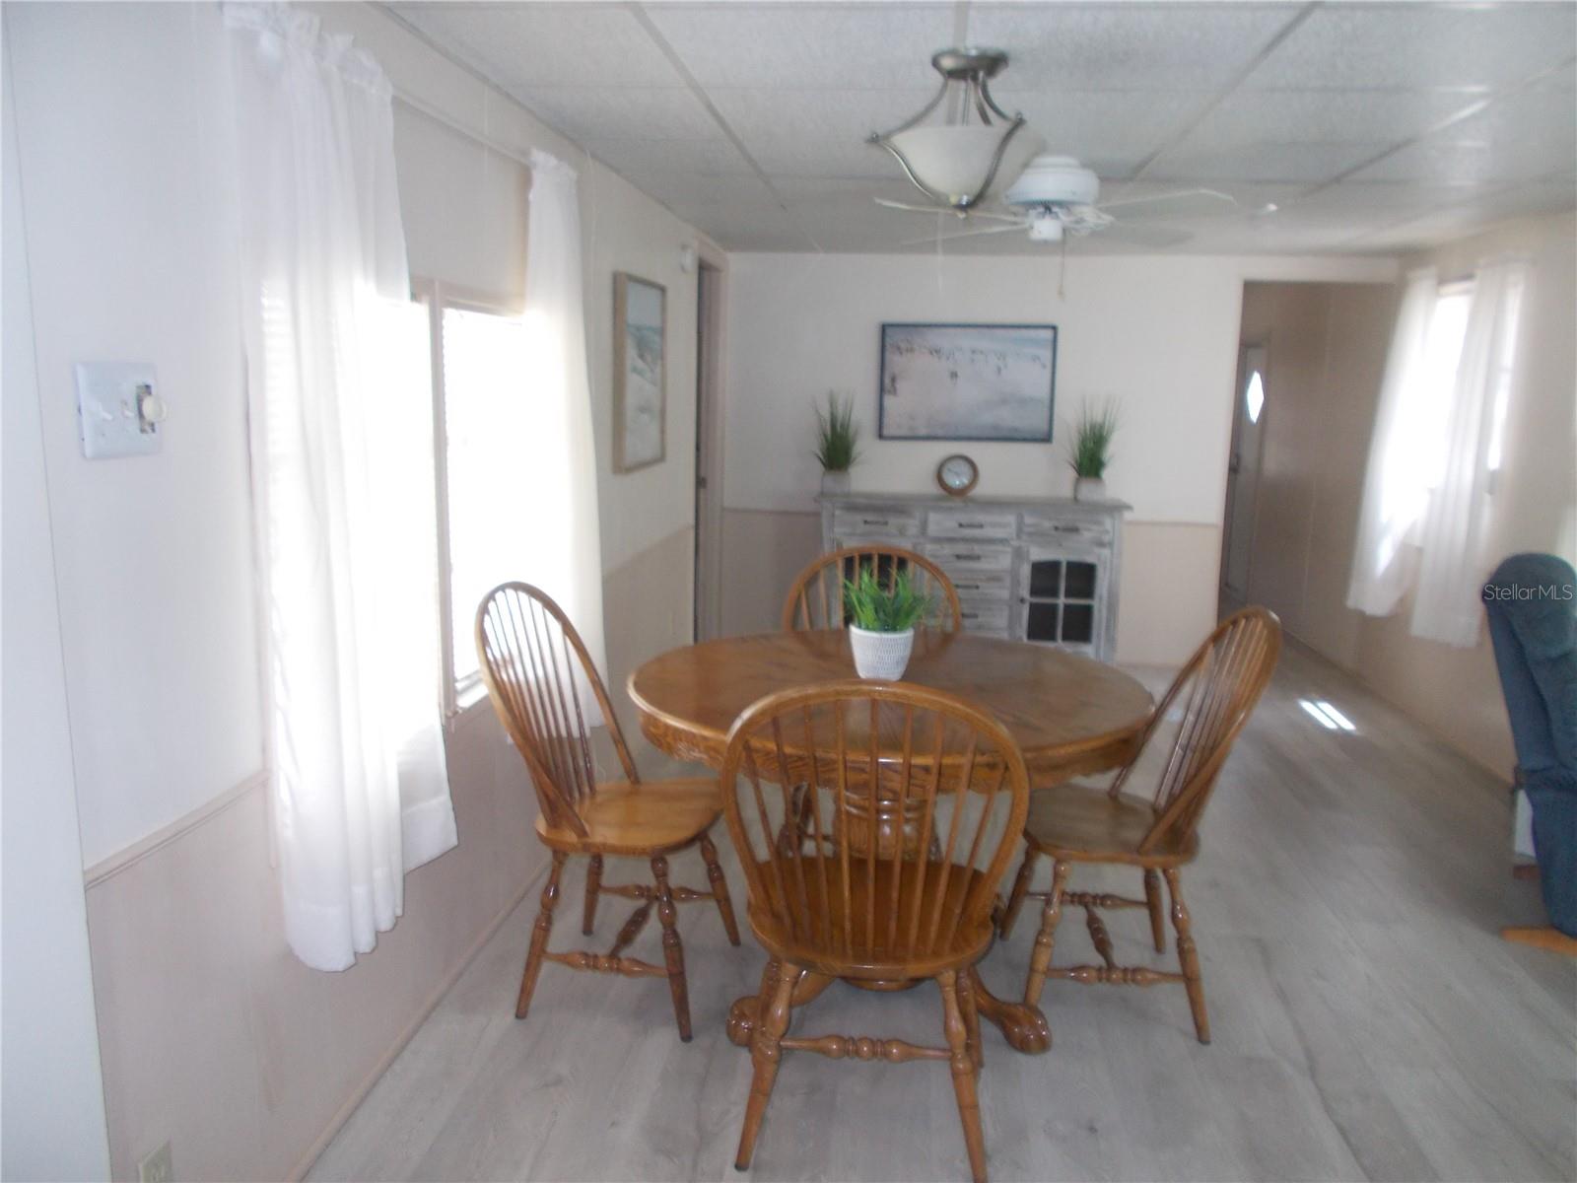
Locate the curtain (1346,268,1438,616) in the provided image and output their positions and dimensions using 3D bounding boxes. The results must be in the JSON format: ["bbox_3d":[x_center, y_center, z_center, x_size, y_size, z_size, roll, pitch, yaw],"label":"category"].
[{"bbox_3d":[2.813,-0.670,5.525,0.131,1.573,0.507,2,10,6],"label":"curtain"}]

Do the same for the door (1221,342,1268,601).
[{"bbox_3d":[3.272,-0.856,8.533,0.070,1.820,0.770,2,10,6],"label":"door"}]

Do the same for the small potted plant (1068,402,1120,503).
[{"bbox_3d":[1.551,-0.714,6.017,0.245,0.520,0.220,2,10,6],"label":"small potted plant"}]

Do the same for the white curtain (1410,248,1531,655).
[{"bbox_3d":[2.746,-0.533,4.786,0.131,1.537,0.536,2,10,6],"label":"white curtain"}]

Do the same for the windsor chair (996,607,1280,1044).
[{"bbox_3d":[0.833,0.498,2.848,0.573,0.980,0.529,2,10,4],"label":"windsor chair"}]

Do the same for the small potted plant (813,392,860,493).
[{"bbox_3d":[0.254,-0.777,6.145,0.235,0.535,0.210,2,10,6],"label":"small potted plant"}]

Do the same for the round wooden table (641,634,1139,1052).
[{"bbox_3d":[0.233,0.594,2.910,1.235,0.765,1.235,1,10,0],"label":"round wooden table"}]

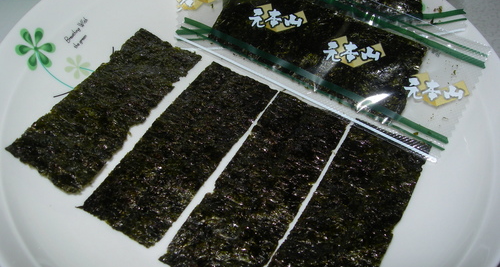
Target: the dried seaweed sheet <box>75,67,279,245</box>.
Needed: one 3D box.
[{"bbox_3d":[-0.027,0.004,0.229,0.034,0.004,0.091,27,57,17],"label":"dried seaweed sheet"}]

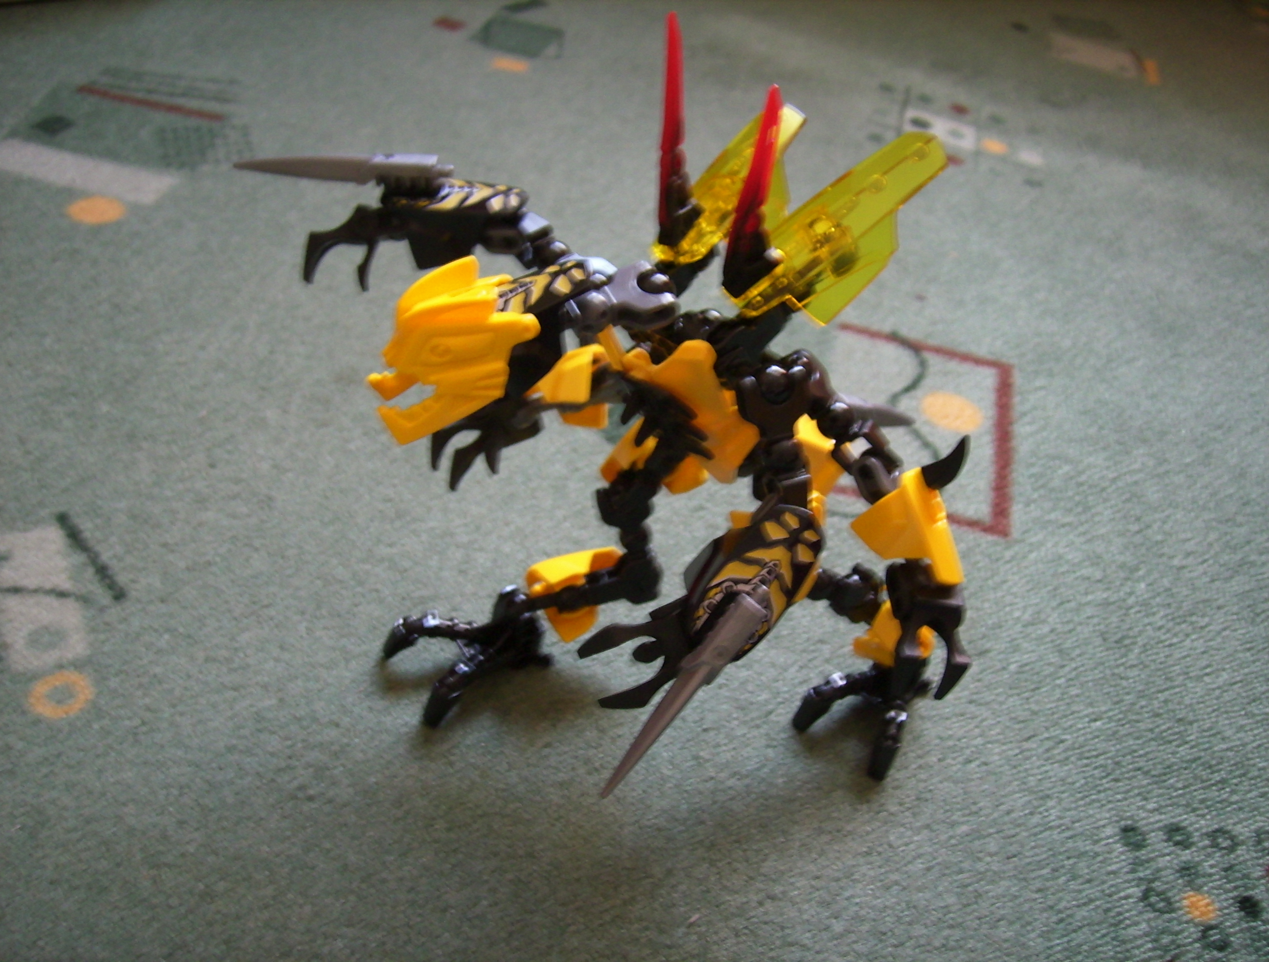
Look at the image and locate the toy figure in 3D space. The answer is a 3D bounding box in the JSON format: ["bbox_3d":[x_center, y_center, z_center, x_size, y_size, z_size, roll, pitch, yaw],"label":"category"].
[{"bbox_3d":[0.000,-0.033,0.378,0.185,0.202,0.238,-15,48,-24],"label":"toy figure"}]

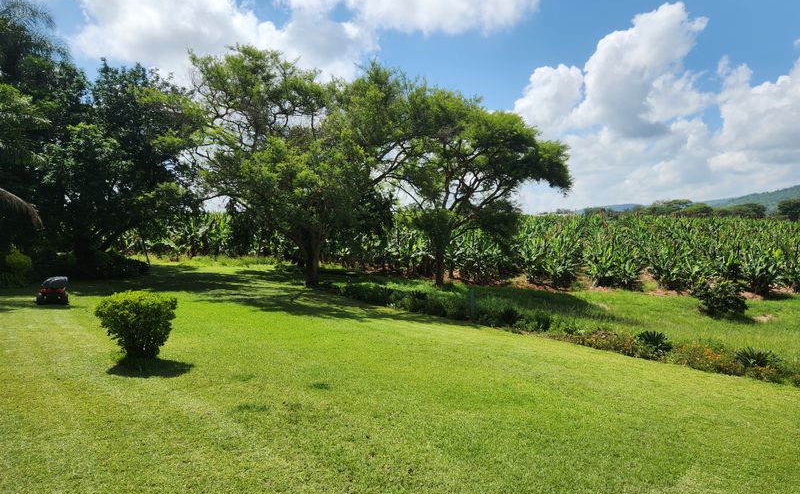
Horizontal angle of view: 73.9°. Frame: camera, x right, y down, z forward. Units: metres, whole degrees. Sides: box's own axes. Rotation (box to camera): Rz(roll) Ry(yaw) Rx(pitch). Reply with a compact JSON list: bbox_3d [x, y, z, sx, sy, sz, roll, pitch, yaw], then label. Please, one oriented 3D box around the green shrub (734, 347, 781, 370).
[{"bbox_3d":[6.121,1.926,9.100,0.788,0.411,0.750,0,3,0],"label":"green shrub"}]

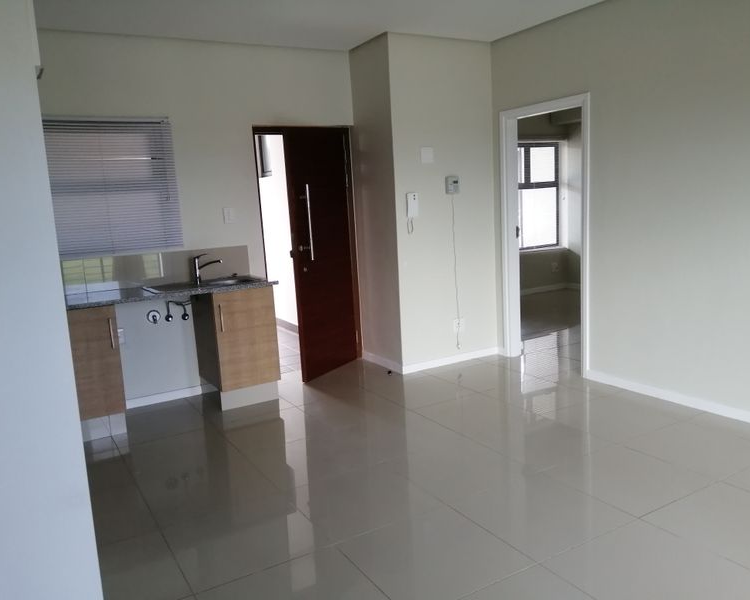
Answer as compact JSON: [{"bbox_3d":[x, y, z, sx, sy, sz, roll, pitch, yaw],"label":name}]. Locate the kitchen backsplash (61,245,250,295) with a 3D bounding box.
[{"bbox_3d":[-1.674,-0.226,4.529,1.501,0.250,0.020,-8,10,-30],"label":"kitchen backsplash"}]

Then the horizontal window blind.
[{"bbox_3d":[-1.929,-0.828,4.338,1.016,0.976,0.089,-8,10,-30],"label":"horizontal window blind"}]

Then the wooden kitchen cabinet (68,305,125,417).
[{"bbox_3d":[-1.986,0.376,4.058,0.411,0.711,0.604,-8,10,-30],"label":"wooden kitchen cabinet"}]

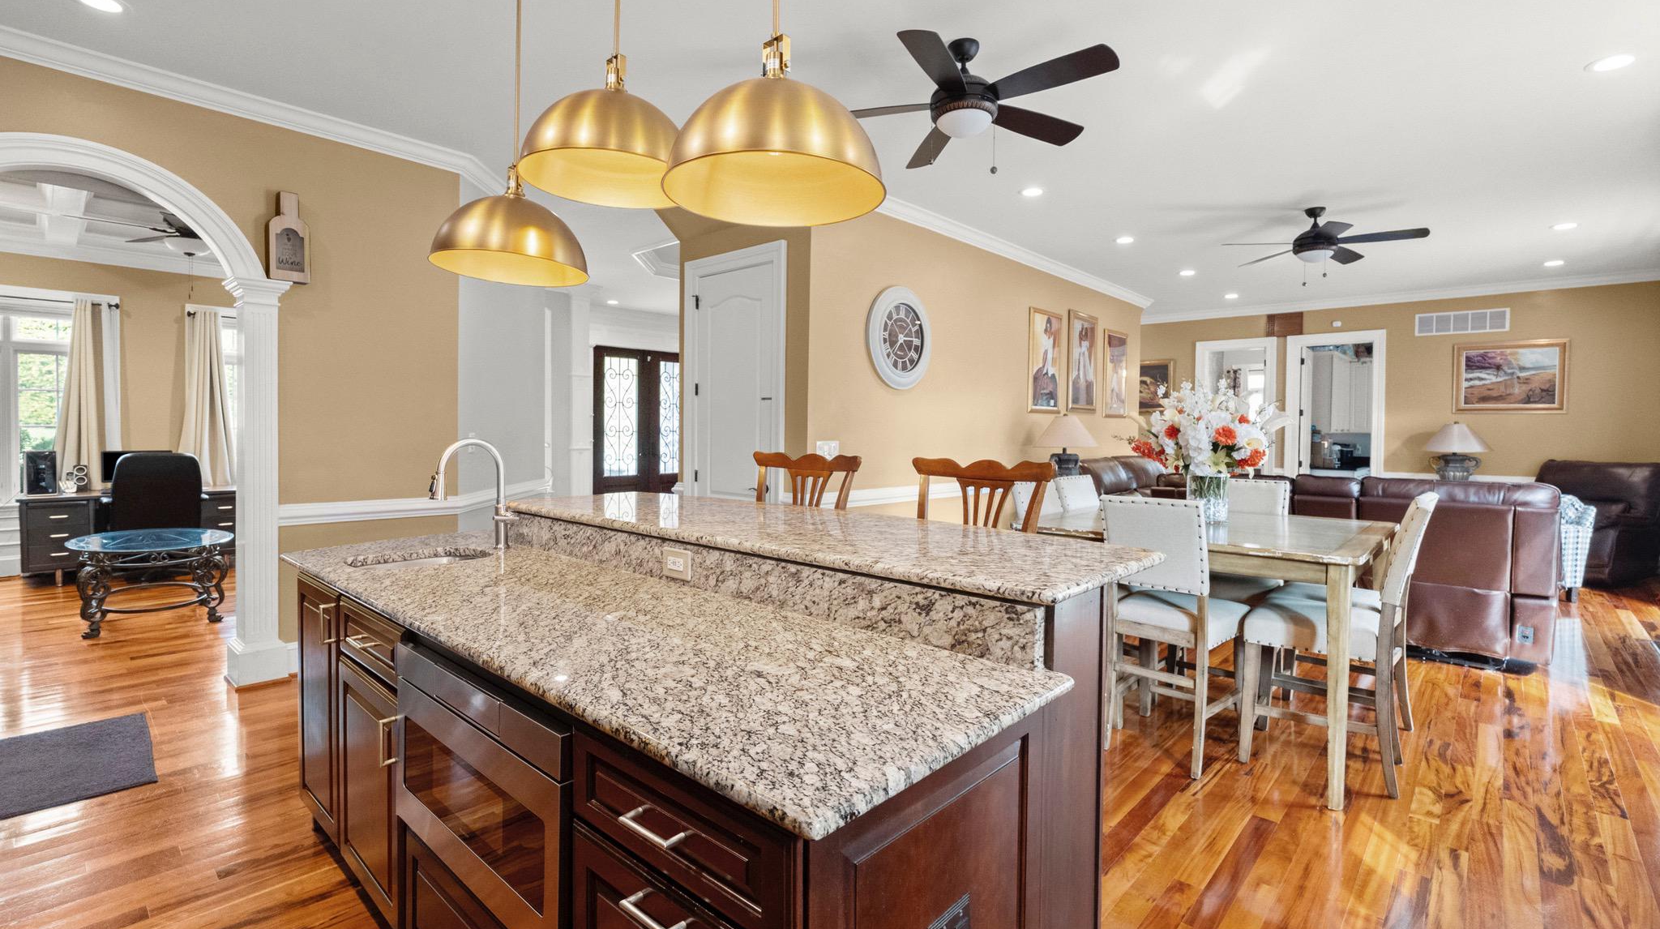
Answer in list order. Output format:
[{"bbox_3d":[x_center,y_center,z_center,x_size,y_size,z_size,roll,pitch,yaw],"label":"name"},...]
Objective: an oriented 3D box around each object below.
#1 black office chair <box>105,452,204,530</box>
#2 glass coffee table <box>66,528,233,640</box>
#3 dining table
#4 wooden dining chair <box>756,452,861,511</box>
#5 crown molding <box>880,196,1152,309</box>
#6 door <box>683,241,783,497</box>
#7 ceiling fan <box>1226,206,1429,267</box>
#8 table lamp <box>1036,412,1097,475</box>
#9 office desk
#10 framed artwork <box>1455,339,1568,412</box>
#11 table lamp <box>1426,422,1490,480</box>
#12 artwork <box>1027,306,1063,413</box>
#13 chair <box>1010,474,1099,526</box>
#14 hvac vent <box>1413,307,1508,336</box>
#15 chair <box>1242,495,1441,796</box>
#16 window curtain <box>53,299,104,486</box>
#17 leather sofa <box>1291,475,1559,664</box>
[{"bbox_3d":[-5.888,0.457,6.446,0.680,1.110,0.670,3,3,42],"label":"black office chair"},{"bbox_3d":[-4.806,0.802,5.244,1.340,0.545,0.857,3,3,42],"label":"glass coffee table"},{"bbox_3d":[1.792,0.744,3.511,1.340,0.910,1.480,3,3,42],"label":"dining table"},{"bbox_3d":[-0.222,0.590,2.770,0.490,1.230,0.510,3,3,42],"label":"wooden dining chair"},{"bbox_3d":[1.992,-1.924,7.029,0.084,0.102,5.970,3,3,42],"label":"crown molding"},{"bbox_3d":[-0.690,-0.200,5.353,1.110,2.622,0.085,3,3,42],"label":"door"},{"bbox_3d":[3.570,-1.683,5.432,1.300,0.404,1.300,3,3,42],"label":"ceiling fan"},{"bbox_3d":[2.198,-0.069,6.865,0.520,0.790,0.520,3,3,42],"label":"table lamp"},{"bbox_3d":[-6.150,0.626,6.628,0.700,0.750,1.530,3,3,42],"label":"office desk"},{"bbox_3d":[7.414,-0.948,8.052,0.927,0.780,0.050,3,3,42],"label":"framed artwork"},{"bbox_3d":[6.739,-0.056,7.902,0.520,0.790,0.520,3,3,42],"label":"table lamp"},{"bbox_3d":[2.121,-0.999,7.255,0.039,0.987,0.690,3,3,42],"label":"artwork"},{"bbox_3d":[1.647,0.634,4.204,0.590,1.070,0.460,3,3,42],"label":"chair"},{"bbox_3d":[7.118,-1.599,8.316,0.808,0.248,0.025,3,3,42],"label":"hvac vent"},{"bbox_3d":[2.060,0.688,2.998,0.600,1.070,0.460,3,3,42],"label":"chair"},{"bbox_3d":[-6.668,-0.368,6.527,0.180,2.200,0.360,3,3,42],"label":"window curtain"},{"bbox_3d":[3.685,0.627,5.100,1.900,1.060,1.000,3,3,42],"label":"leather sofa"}]

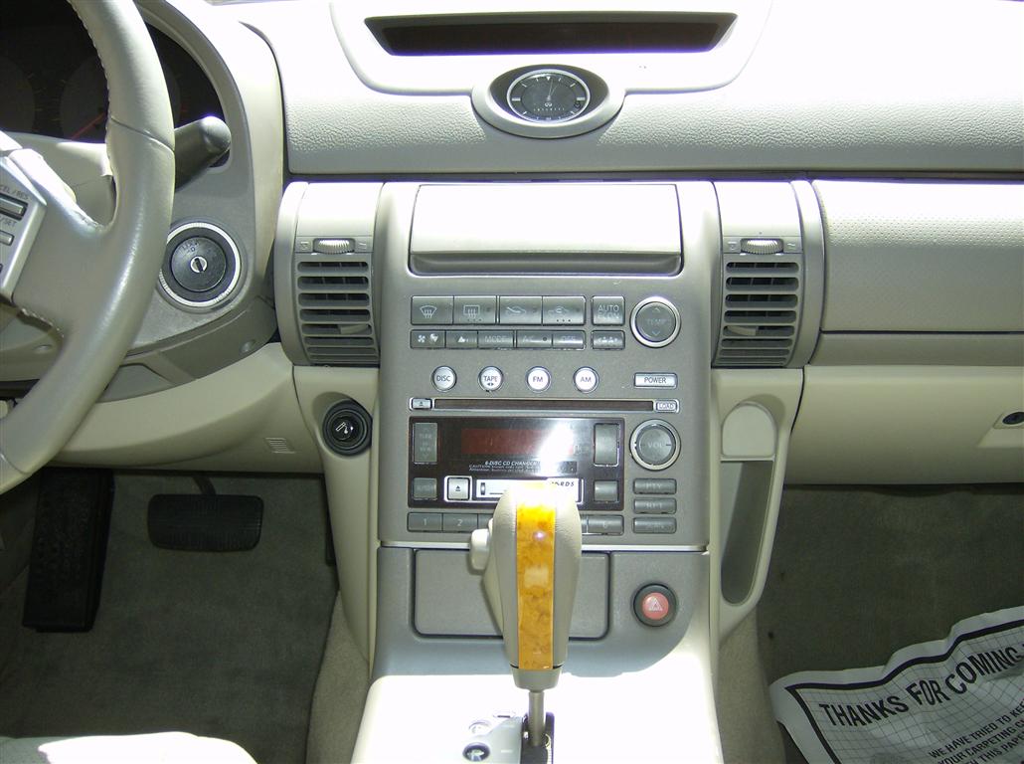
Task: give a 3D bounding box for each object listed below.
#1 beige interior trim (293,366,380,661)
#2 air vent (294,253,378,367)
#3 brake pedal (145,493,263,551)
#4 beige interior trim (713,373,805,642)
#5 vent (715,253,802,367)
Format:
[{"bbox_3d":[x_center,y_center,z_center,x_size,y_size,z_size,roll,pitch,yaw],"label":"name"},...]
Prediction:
[{"bbox_3d":[-0.112,0.081,0.682,0.057,0.179,0.062,0,3,0],"label":"beige interior trim"},{"bbox_3d":[-0.113,-0.048,0.683,0.051,0.077,0.027,0,24,0],"label":"air vent"},{"bbox_3d":[-0.315,0.143,1.090,0.118,0.061,0.030,0,-10,0],"label":"brake pedal"},{"bbox_3d":[0.157,0.075,0.682,0.060,0.167,0.062,0,3,0],"label":"beige interior trim"},{"bbox_3d":[0.158,-0.046,0.683,0.052,0.077,0.027,0,24,0],"label":"vent"}]

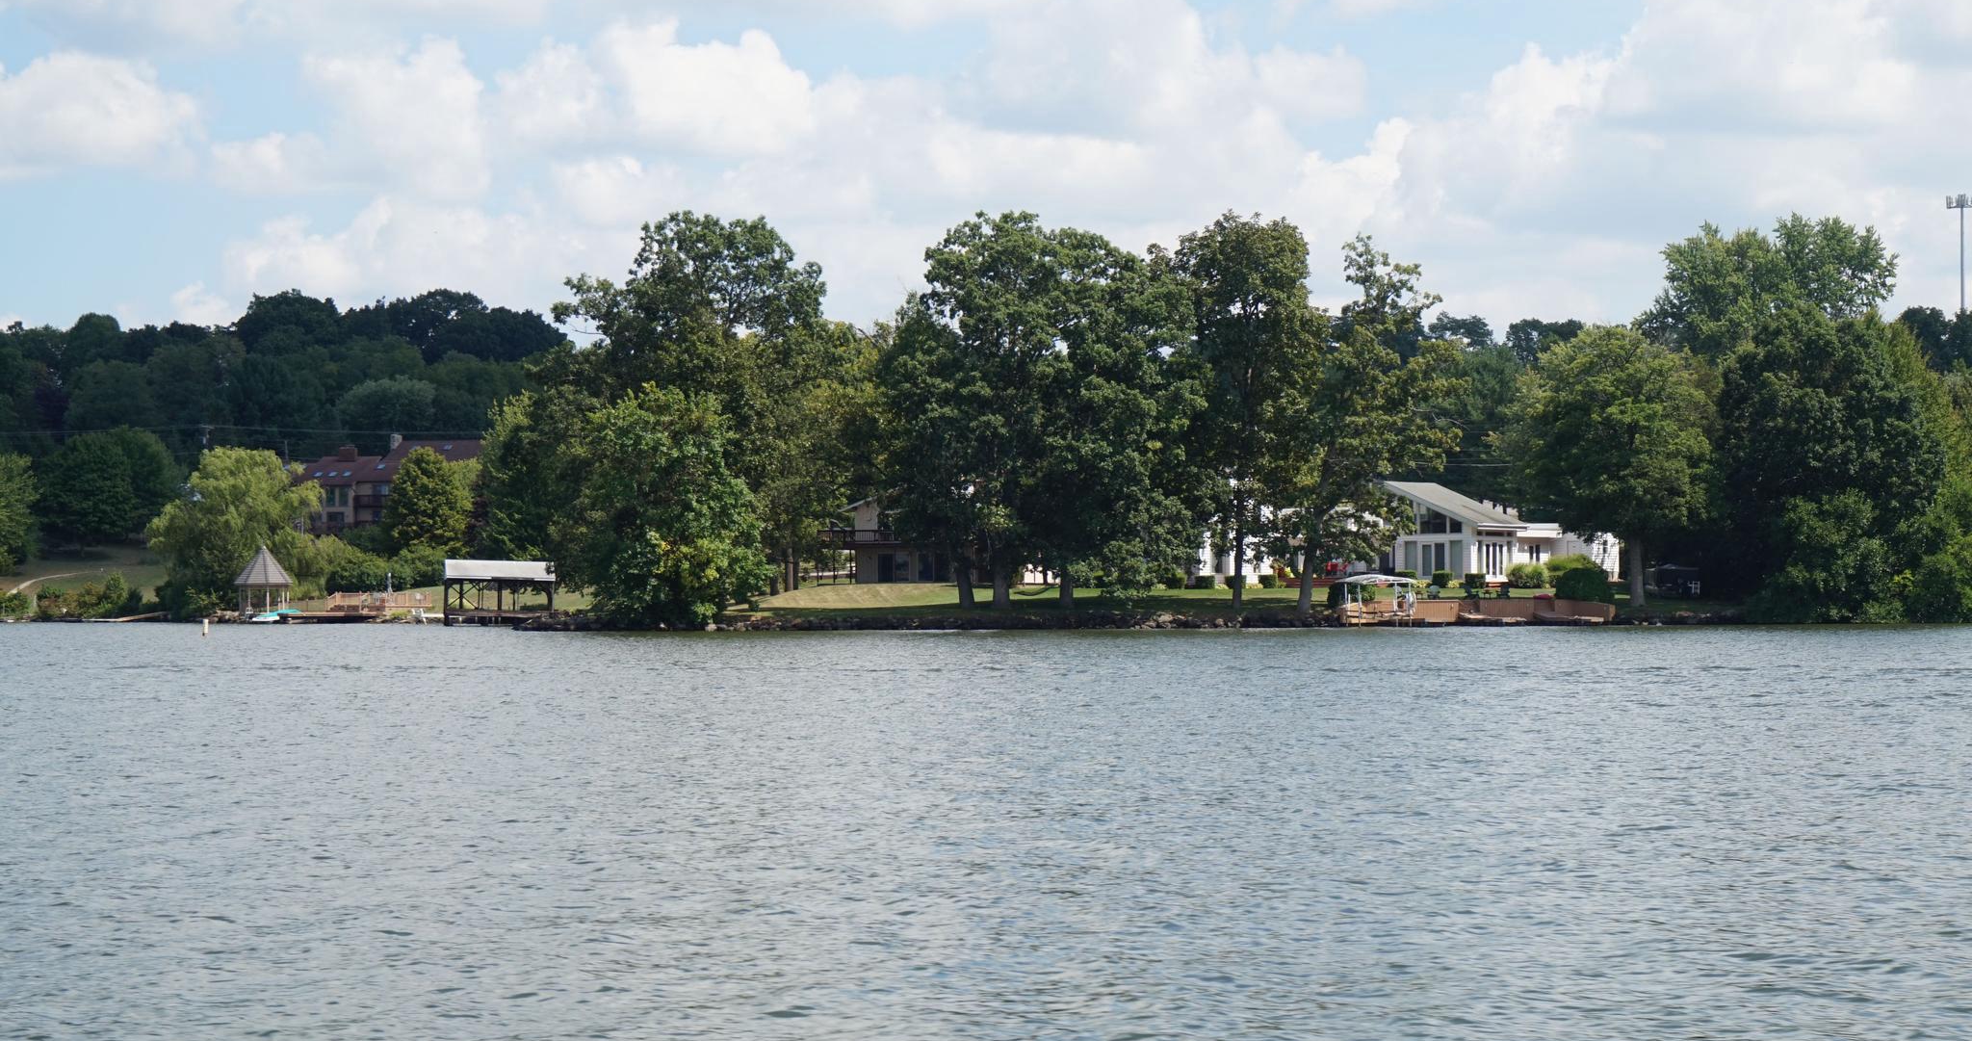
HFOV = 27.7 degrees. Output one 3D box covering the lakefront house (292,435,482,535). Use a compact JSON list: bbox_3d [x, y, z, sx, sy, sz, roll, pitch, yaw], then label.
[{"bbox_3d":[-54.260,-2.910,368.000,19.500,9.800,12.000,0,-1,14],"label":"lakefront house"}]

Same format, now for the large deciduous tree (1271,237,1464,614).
[{"bbox_3d":[22.800,-5.710,239.000,11.380,22.570,11.040,0,-1,0],"label":"large deciduous tree"}]

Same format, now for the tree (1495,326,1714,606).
[{"bbox_3d":[38.850,-3.390,251.000,13.470,17.510,13.060,0,-1,0],"label":"tree"}]

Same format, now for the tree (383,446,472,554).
[{"bbox_3d":[-46.750,-1.550,335.000,7.210,9.170,7.000,0,-1,0],"label":"tree"}]

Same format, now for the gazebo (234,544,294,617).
[{"bbox_3d":[-56.510,4.760,313.000,4.600,5.600,4.600,0,-1,0],"label":"gazebo"}]

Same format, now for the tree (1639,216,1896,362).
[{"bbox_3d":[54.730,-8.200,280.000,17.670,26.230,17.140,0,-1,0],"label":"tree"}]

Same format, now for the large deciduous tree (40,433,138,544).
[{"bbox_3d":[-89.830,-2.700,400.000,10.500,12.000,10.500,0,-1,0],"label":"large deciduous tree"}]

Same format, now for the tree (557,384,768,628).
[{"bbox_3d":[-20.890,-0.890,258.000,13.600,15.800,12.300,0,-1,0],"label":"tree"}]

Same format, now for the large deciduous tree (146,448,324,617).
[{"bbox_3d":[-60.900,0.940,324.000,14.400,13.800,13.000,0,-1,0],"label":"large deciduous tree"}]

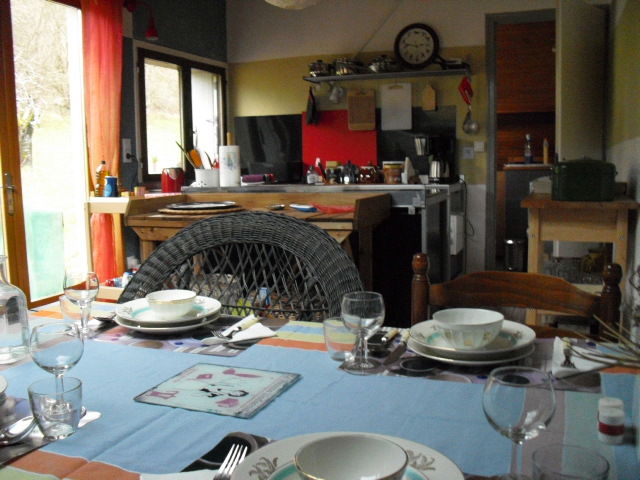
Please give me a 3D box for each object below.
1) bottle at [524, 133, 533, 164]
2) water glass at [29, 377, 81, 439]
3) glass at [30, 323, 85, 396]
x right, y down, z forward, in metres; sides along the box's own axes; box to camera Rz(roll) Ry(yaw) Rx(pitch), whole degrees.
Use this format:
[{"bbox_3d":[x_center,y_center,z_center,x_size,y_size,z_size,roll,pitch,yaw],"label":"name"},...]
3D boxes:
[{"bbox_3d":[2.099,-0.908,6.700,0.076,0.297,0.076,-1,7,0],"label":"bottle"},{"bbox_3d":[-0.375,0.242,0.951,0.071,0.072,0.071,-1,7,0],"label":"water glass"},{"bbox_3d":[-0.387,0.195,0.988,0.078,0.131,0.078,-1,7,0],"label":"glass"}]

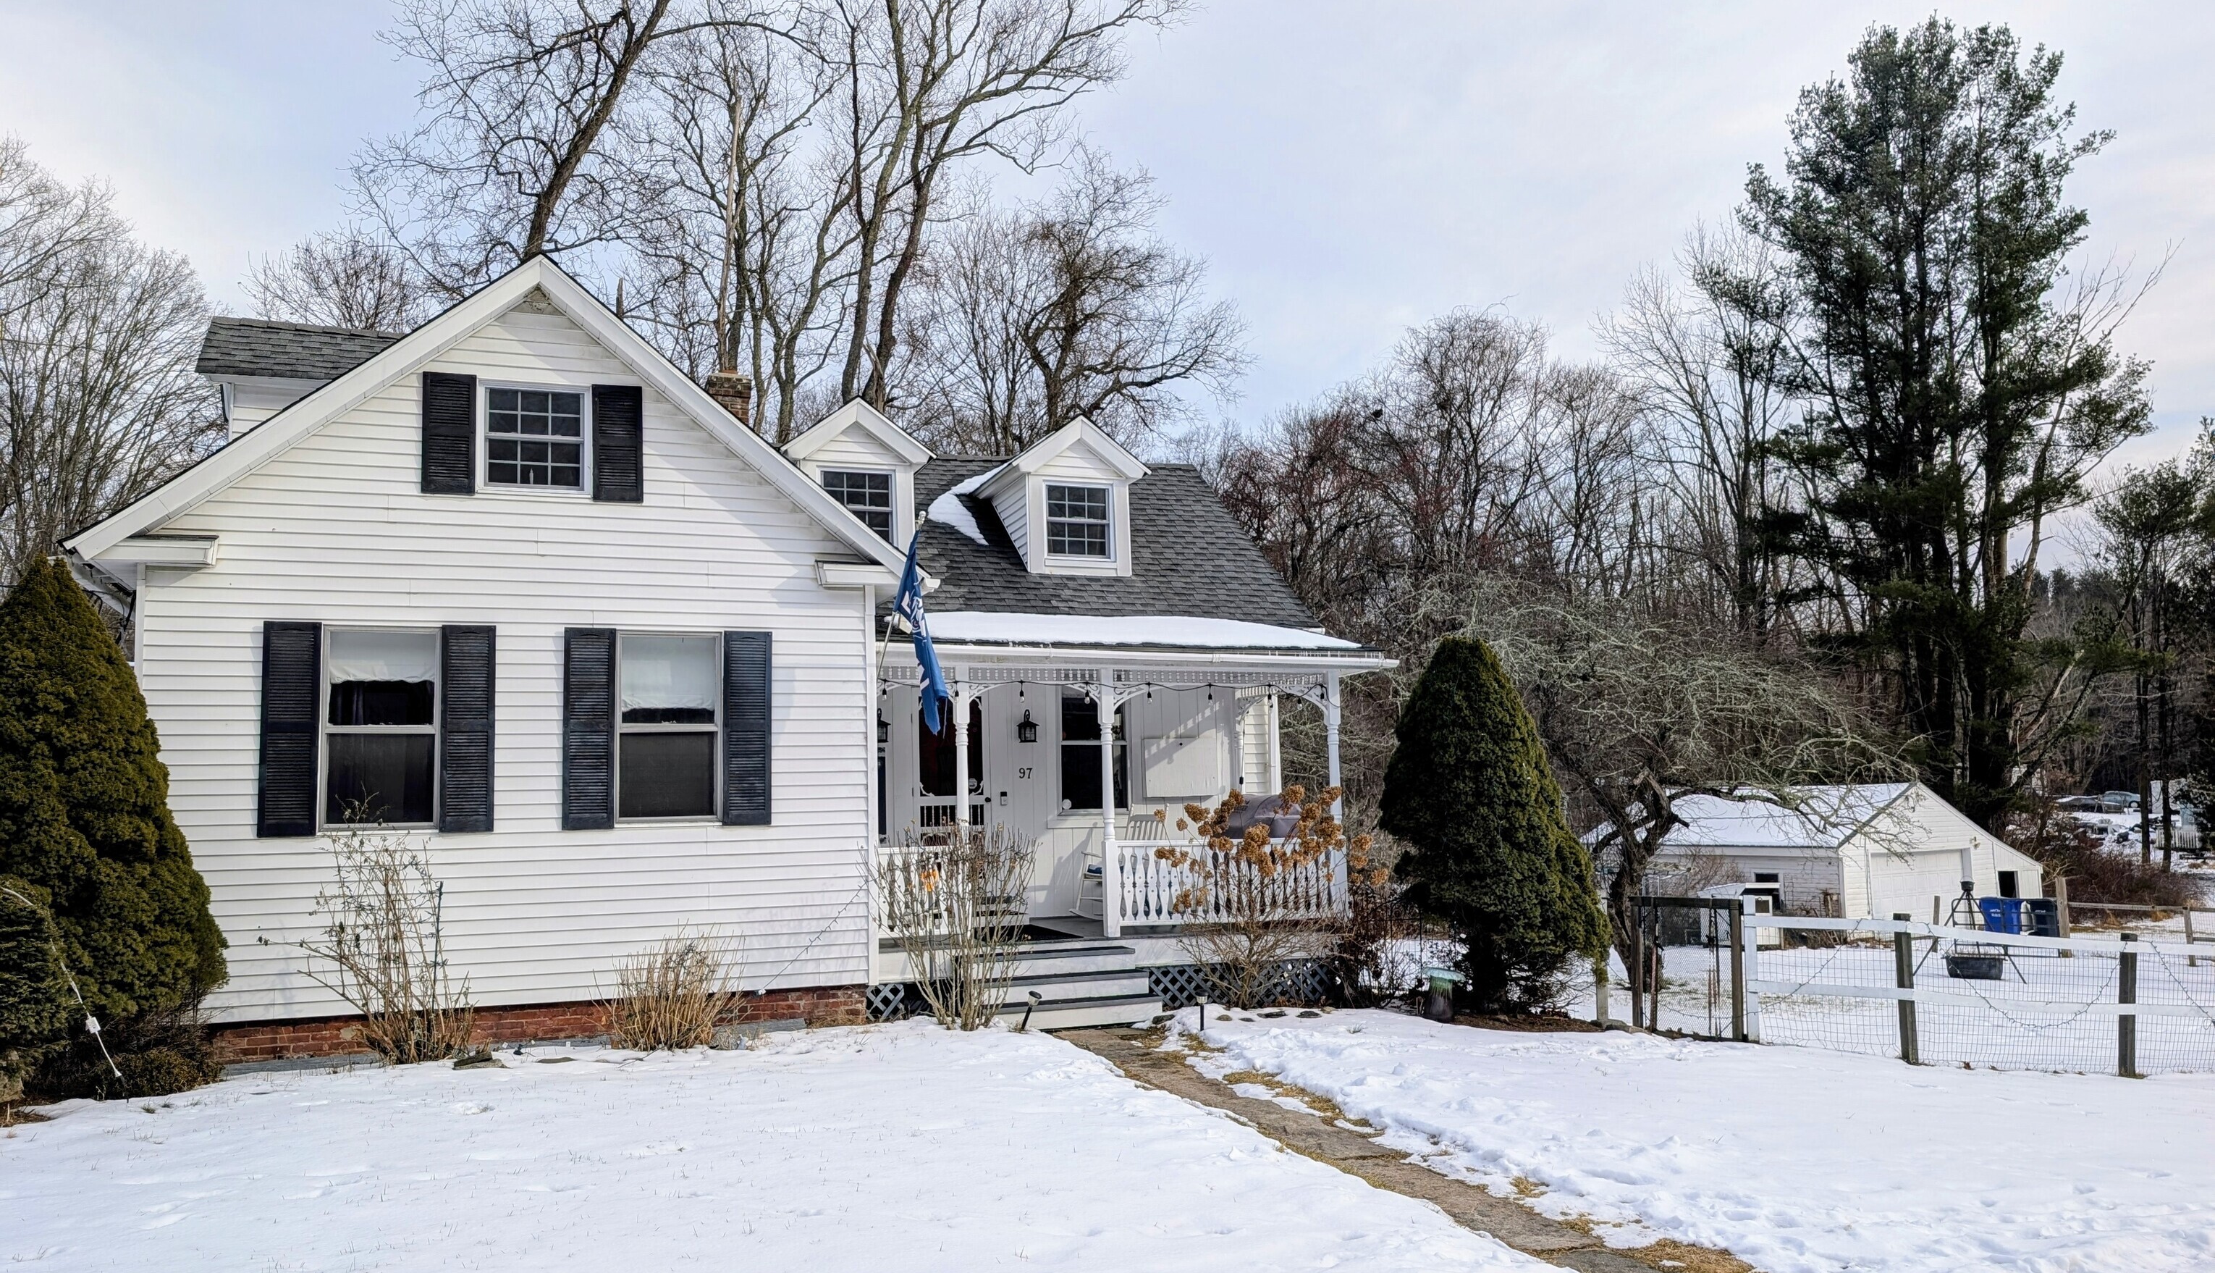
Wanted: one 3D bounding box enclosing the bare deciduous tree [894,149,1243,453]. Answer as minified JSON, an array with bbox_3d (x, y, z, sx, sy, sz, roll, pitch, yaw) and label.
[{"bbox_3d":[-0.988,-2.660,36.386,8.200,18.513,7.500,-1,-6,-1],"label":"bare deciduous tree"}]

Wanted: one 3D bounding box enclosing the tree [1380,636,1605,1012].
[{"bbox_3d":[3.317,1.628,13.587,1.950,3.325,1.950,1,-7,-21],"label":"tree"}]

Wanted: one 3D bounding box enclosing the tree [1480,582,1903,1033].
[{"bbox_3d":[6.610,1.778,17.641,5.000,4.940,4.800,-4,-7,20],"label":"tree"}]

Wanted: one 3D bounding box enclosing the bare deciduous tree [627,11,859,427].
[{"bbox_3d":[-8.763,-4.407,36.584,6.000,22.376,6.000,0,-7,-14],"label":"bare deciduous tree"}]

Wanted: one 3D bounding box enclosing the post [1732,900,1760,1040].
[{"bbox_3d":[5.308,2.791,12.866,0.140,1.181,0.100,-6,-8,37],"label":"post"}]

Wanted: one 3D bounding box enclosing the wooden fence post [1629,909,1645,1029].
[{"bbox_3d":[4.643,2.935,13.561,0.100,1.079,0.100,-6,-8,37],"label":"wooden fence post"}]

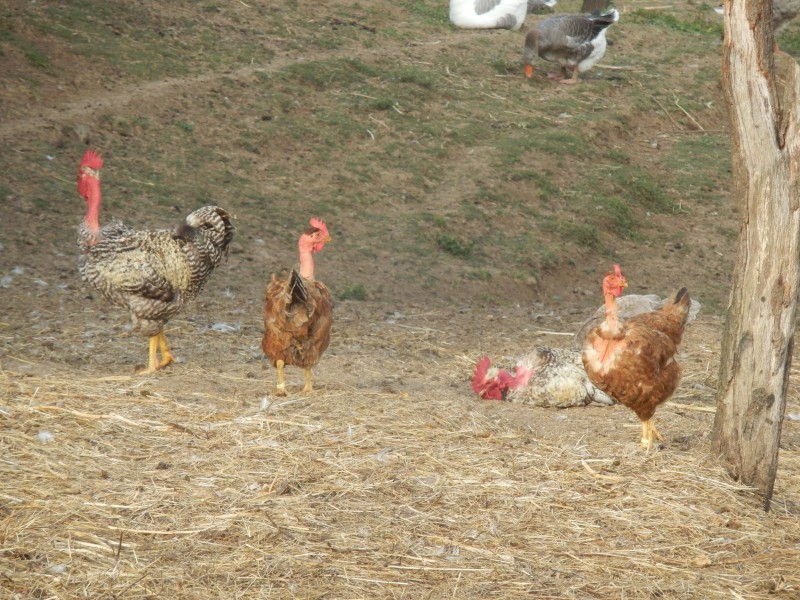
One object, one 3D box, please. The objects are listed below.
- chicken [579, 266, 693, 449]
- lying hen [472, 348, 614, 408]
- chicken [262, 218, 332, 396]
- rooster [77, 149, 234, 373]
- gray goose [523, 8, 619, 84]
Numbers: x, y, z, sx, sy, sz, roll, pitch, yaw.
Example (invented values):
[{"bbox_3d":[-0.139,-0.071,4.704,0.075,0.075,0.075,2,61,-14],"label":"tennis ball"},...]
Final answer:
[{"bbox_3d":[0.559,0.137,14.700,0.200,0.430,0.350,4,7,41],"label":"chicken"},{"bbox_3d":[0.380,0.195,15.700,0.400,0.155,0.240,-2,5,-23],"label":"lying hen"},{"bbox_3d":[-0.261,0.019,15.700,0.185,0.440,0.350,1,5,12],"label":"chicken"},{"bbox_3d":[-0.646,-0.102,16.300,0.430,0.585,0.220,2,5,24],"label":"rooster"},{"bbox_3d":[0.967,-1.438,35.000,0.550,0.420,0.260,-1,5,-9],"label":"gray goose"}]

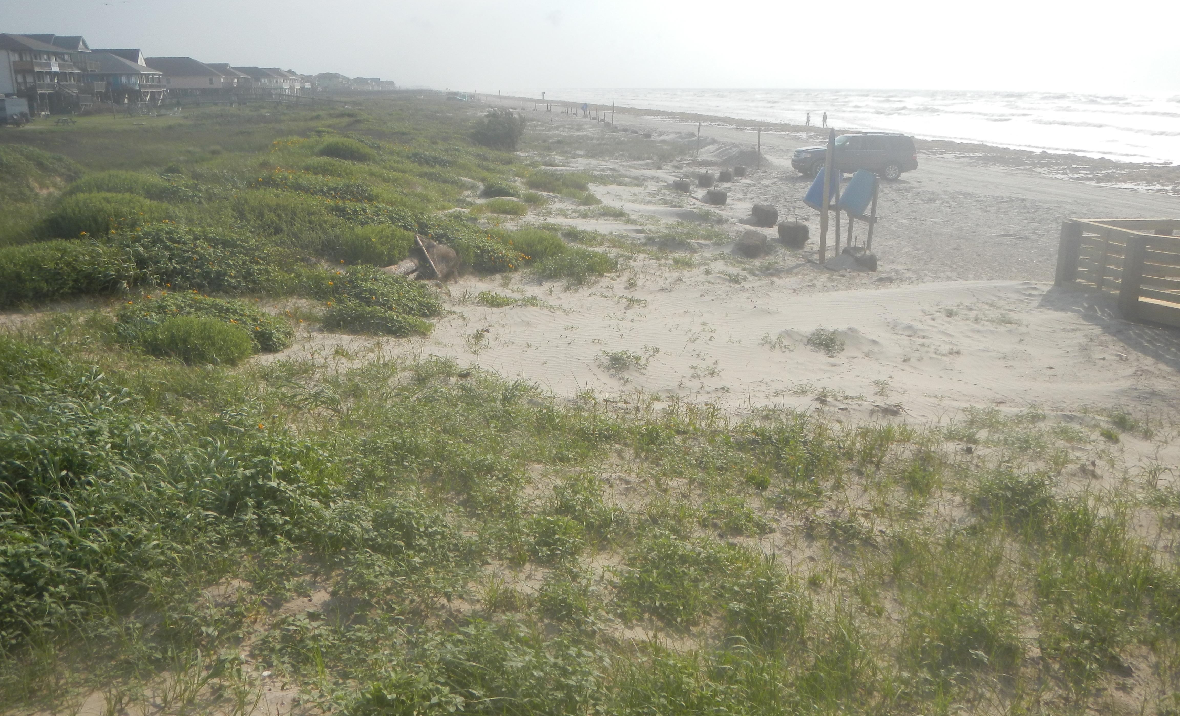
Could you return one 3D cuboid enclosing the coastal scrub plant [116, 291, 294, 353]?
[{"bbox_3d":[-5.238,-0.558,12.861,2.250,0.630,1.500,-6,17,-22],"label":"coastal scrub plant"}]

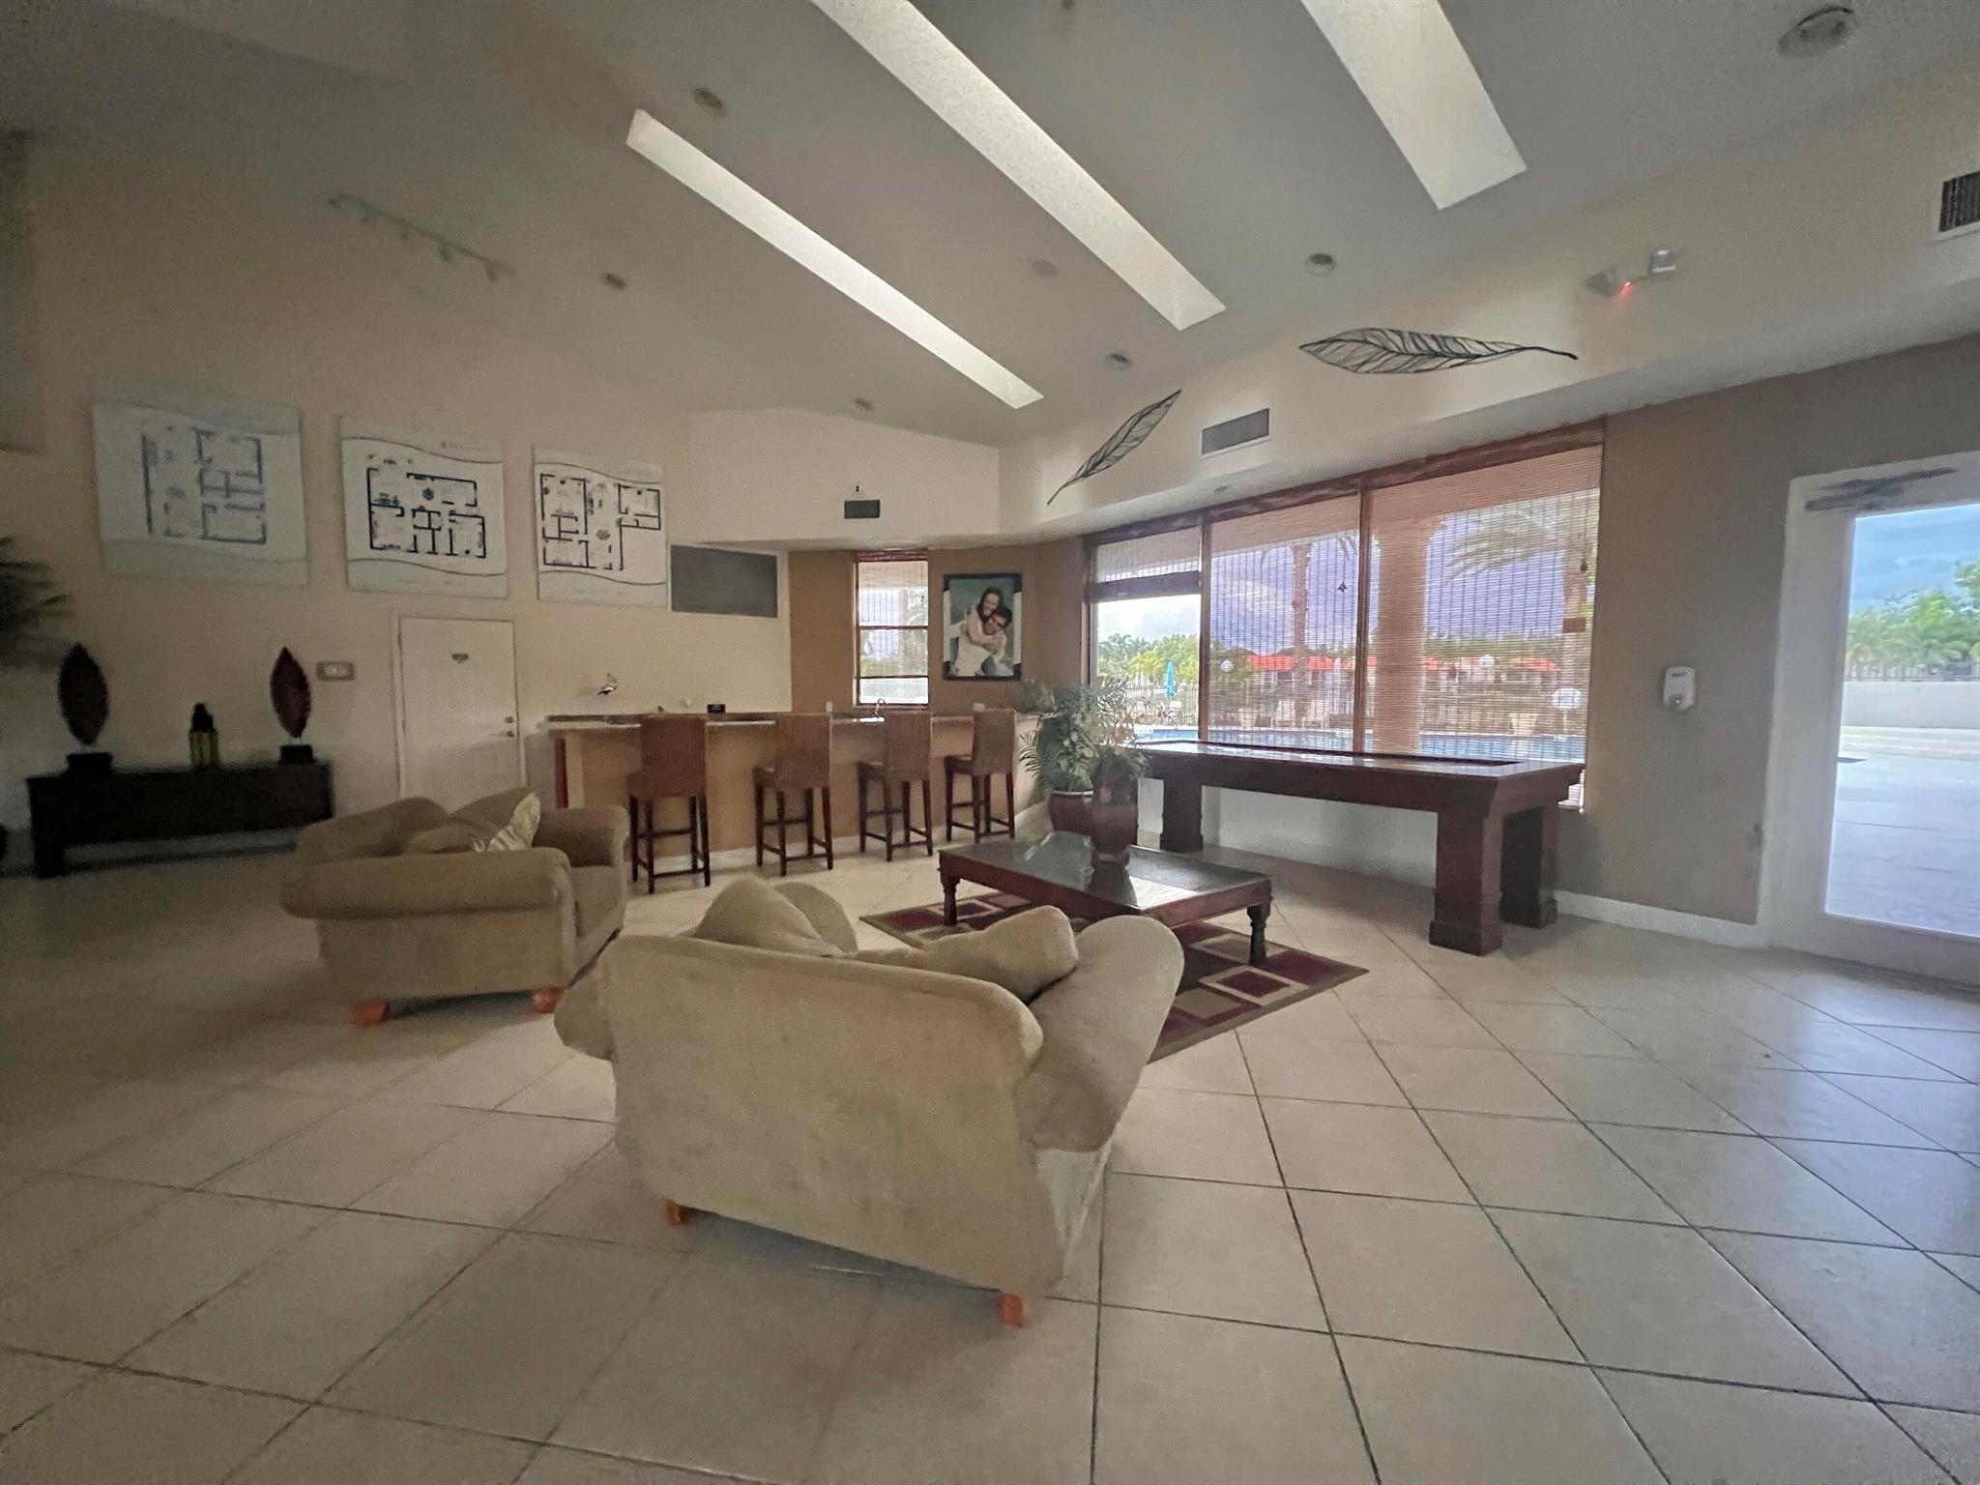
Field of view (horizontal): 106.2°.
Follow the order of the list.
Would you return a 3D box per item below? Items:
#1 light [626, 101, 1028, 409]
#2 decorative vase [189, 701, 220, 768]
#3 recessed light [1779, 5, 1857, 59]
[{"bbox_3d":[-0.948,-3.495,5.678,3.400,0.100,0.370,18,-7,-34],"label":"light"},{"bbox_3d":[-6.375,-0.052,6.044,0.170,0.530,0.150,-3,5,-35],"label":"decorative vase"},{"bbox_3d":[3.184,-2.713,2.863,0.190,0.050,0.190,18,-7,-34],"label":"recessed light"}]

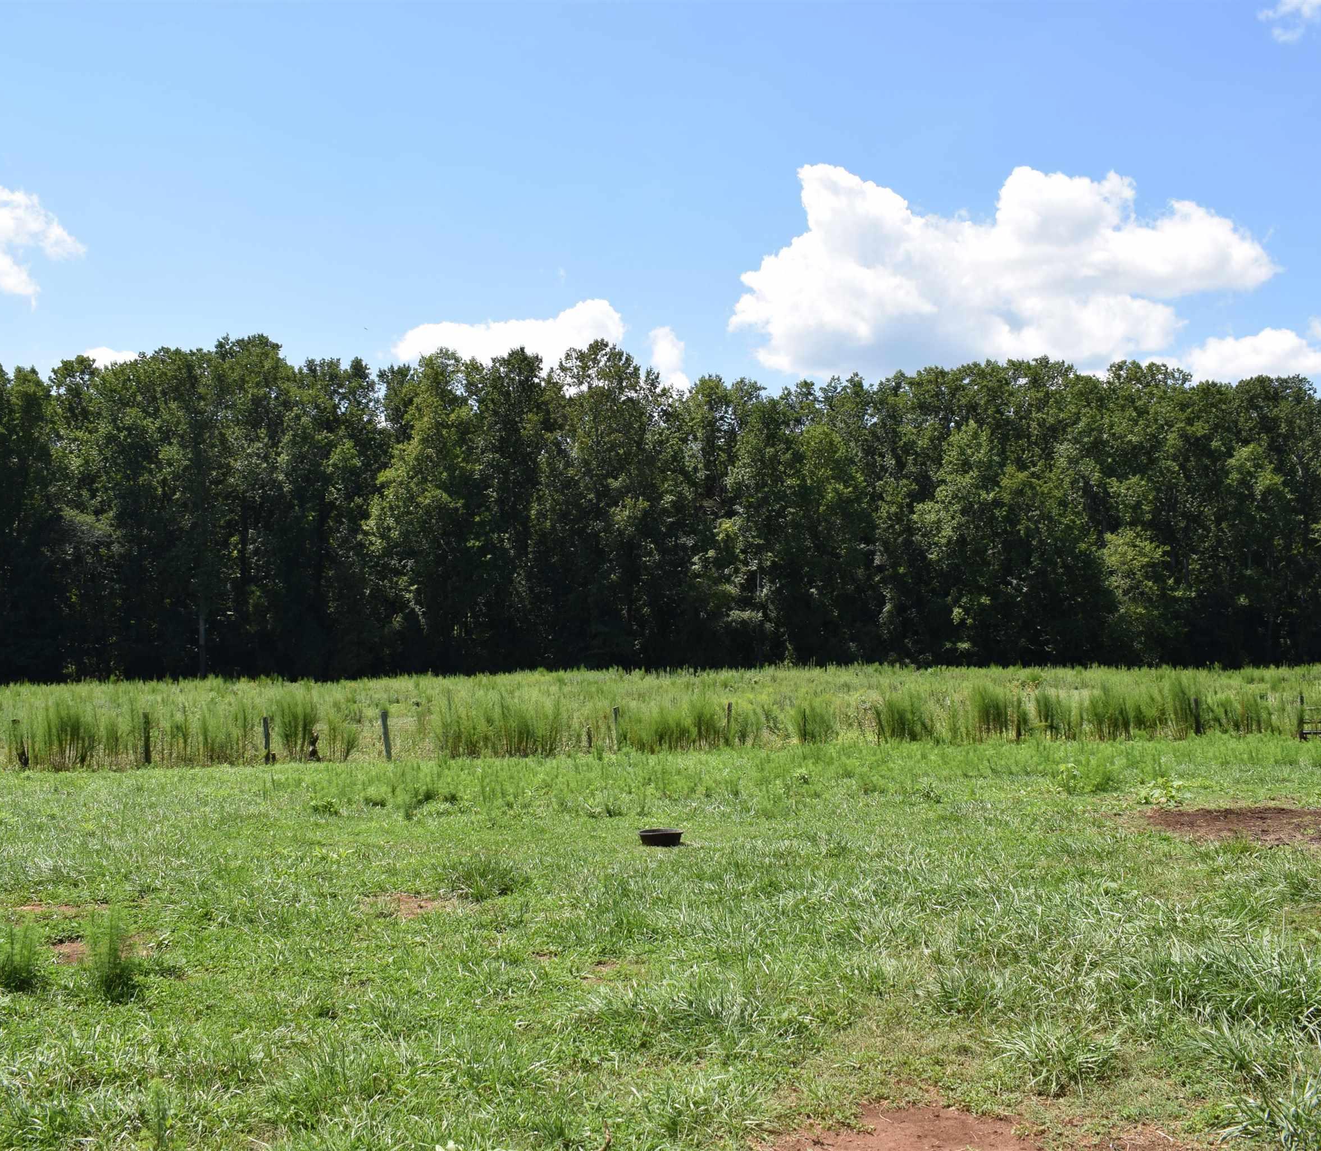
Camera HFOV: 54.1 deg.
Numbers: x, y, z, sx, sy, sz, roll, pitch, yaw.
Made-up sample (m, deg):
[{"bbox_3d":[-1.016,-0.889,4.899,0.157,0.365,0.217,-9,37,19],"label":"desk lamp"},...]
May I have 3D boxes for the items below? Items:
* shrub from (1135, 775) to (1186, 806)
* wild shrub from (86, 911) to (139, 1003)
[{"bbox_3d":[6.270,2.698,16.200,0.620,0.360,0.550,0,-4,0],"label":"shrub"},{"bbox_3d":[-2.855,1.985,6.750,0.280,0.460,0.280,0,-4,0],"label":"wild shrub"}]

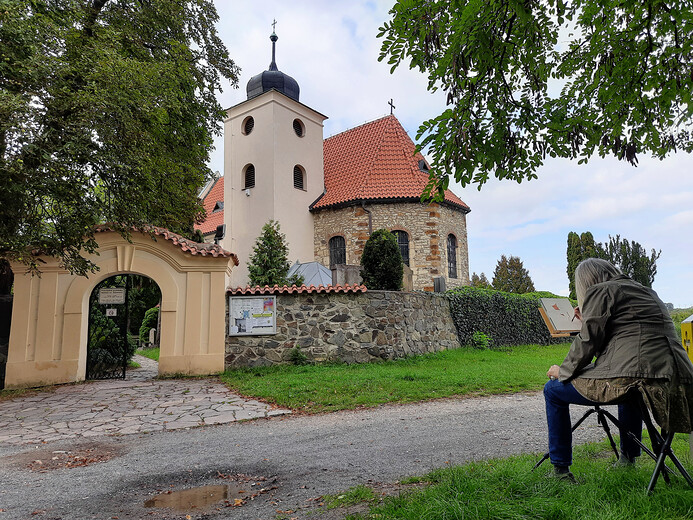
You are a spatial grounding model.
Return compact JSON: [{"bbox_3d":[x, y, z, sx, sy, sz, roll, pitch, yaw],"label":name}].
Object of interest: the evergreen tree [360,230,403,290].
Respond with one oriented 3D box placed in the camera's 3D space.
[{"bbox_3d":[0.992,0.377,13.389,1.130,2.503,1.130,-2,-10,0],"label":"evergreen tree"}]

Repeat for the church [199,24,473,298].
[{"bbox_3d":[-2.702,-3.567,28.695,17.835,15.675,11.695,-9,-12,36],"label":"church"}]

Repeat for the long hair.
[{"bbox_3d":[1.284,0.125,2.550,0.210,0.270,0.230,2,-10,-22],"label":"long hair"}]

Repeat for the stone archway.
[{"bbox_3d":[-4.913,0.876,11.145,4.764,3.501,0.850,0,-10,-10],"label":"stone archway"}]

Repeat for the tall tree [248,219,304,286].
[{"bbox_3d":[-2.122,0.345,14.048,1.450,2.992,1.400,-2,-10,0],"label":"tall tree"}]

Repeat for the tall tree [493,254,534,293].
[{"bbox_3d":[12.768,2.341,37.528,3.100,5.600,3.000,-2,-10,0],"label":"tall tree"}]

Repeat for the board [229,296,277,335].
[{"bbox_3d":[-2.148,1.268,11.441,1.050,0.890,0.090,0,-10,-10],"label":"board"}]

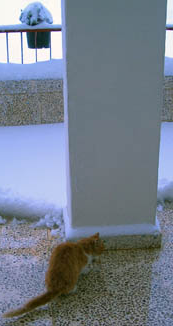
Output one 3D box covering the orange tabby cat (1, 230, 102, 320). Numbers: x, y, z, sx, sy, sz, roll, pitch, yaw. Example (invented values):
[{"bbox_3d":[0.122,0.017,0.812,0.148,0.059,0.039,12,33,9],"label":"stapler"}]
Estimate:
[{"bbox_3d":[-0.118,0.515,2.090,0.220,0.250,0.570,13,26,31],"label":"orange tabby cat"}]

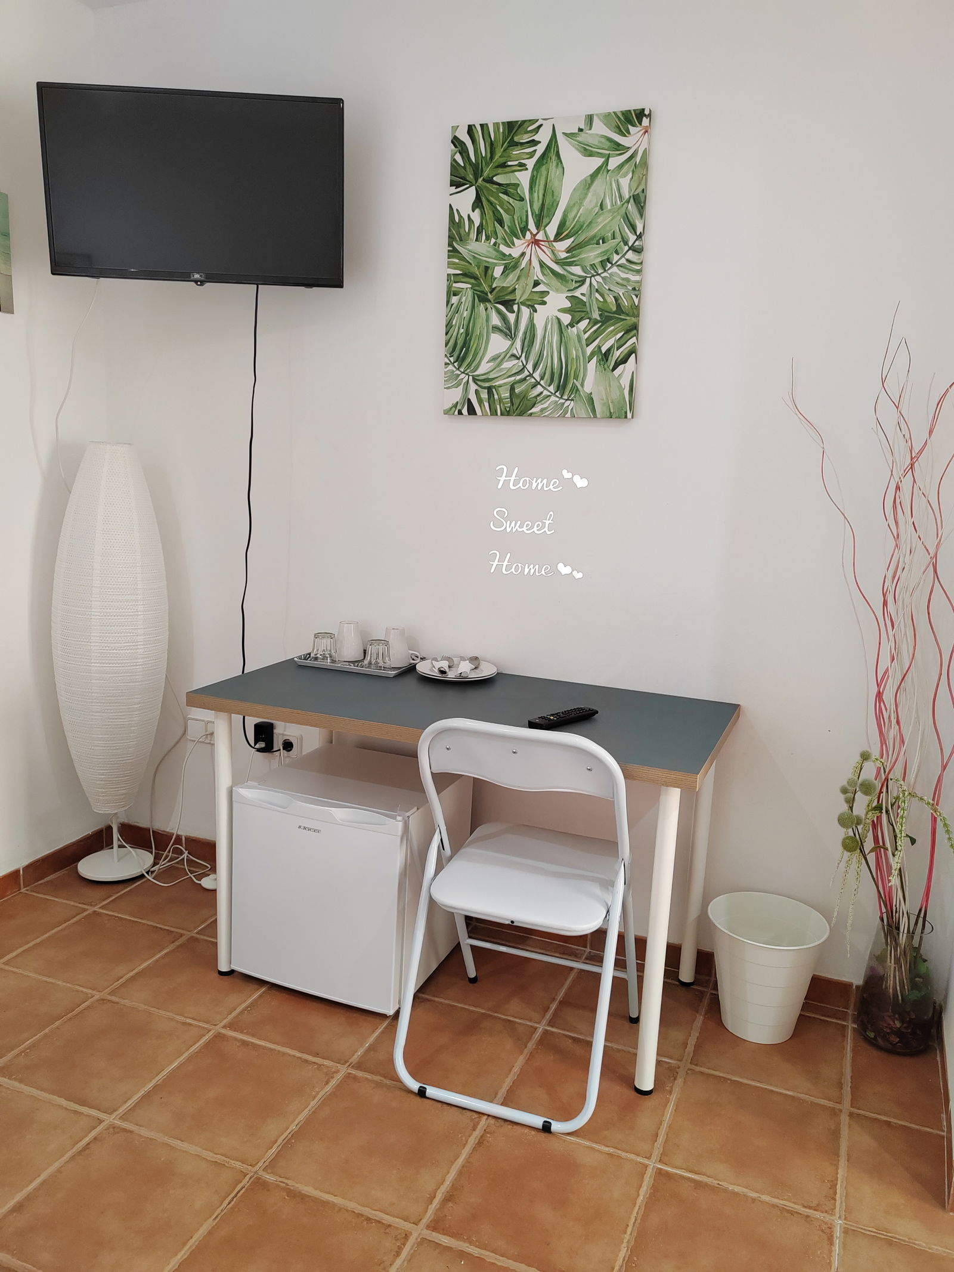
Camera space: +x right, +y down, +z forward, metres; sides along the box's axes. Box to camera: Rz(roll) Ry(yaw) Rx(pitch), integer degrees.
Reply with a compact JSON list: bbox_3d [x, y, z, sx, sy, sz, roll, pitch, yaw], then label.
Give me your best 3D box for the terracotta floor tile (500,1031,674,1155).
[{"bbox_3d":[0.248,0.973,2.122,0.320,0.010,0.320,7,12,22],"label":"terracotta floor tile"}]

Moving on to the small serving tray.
[{"bbox_3d":[-0.311,0.071,2.701,0.303,0.020,0.195,7,12,22],"label":"small serving tray"}]

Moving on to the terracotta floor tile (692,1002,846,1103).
[{"bbox_3d":[0.692,0.962,2.322,0.325,0.010,0.325,7,12,21],"label":"terracotta floor tile"}]

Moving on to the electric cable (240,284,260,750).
[{"bbox_3d":[-0.658,-0.314,2.871,0.065,1.350,0.045,7,12,22],"label":"electric cable"}]

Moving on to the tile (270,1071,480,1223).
[{"bbox_3d":[-0.194,0.999,1.951,0.325,0.010,0.325,7,12,21],"label":"tile"}]

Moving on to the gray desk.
[{"bbox_3d":[-0.032,0.514,2.464,1.198,0.737,0.599,7,12,22],"label":"gray desk"}]

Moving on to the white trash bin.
[{"bbox_3d":[0.678,0.798,2.352,0.278,0.277,0.278,7,12,22],"label":"white trash bin"}]

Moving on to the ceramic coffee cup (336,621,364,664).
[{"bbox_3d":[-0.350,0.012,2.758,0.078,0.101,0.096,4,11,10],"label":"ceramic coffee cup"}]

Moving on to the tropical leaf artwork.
[{"bbox_3d":[0.162,-0.900,2.454,0.500,0.700,0.023,7,12,21],"label":"tropical leaf artwork"}]

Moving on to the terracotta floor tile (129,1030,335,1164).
[{"bbox_3d":[-0.503,0.955,2.062,0.320,0.010,0.320,7,12,22],"label":"terracotta floor tile"}]

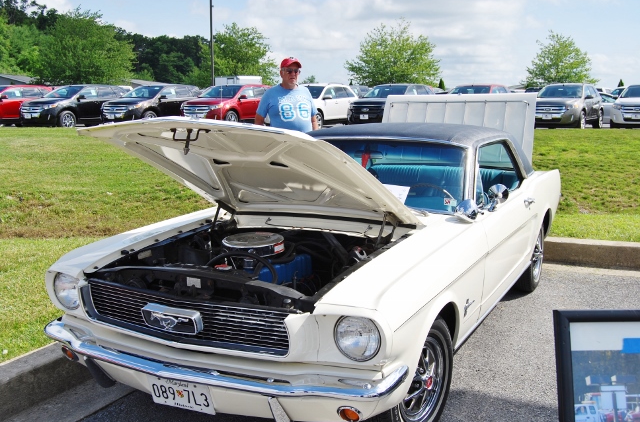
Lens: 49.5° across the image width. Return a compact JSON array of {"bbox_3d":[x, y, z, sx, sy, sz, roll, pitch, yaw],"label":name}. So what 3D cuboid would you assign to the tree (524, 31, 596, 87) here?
[{"bbox_3d":[18.000,-10.668,52.494,5.620,5.950,5.620,0,10,0],"label":"tree"}]

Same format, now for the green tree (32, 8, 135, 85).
[{"bbox_3d":[-16.473,-10.496,48.952,7.280,7.600,7.280,0,9,0],"label":"green tree"}]

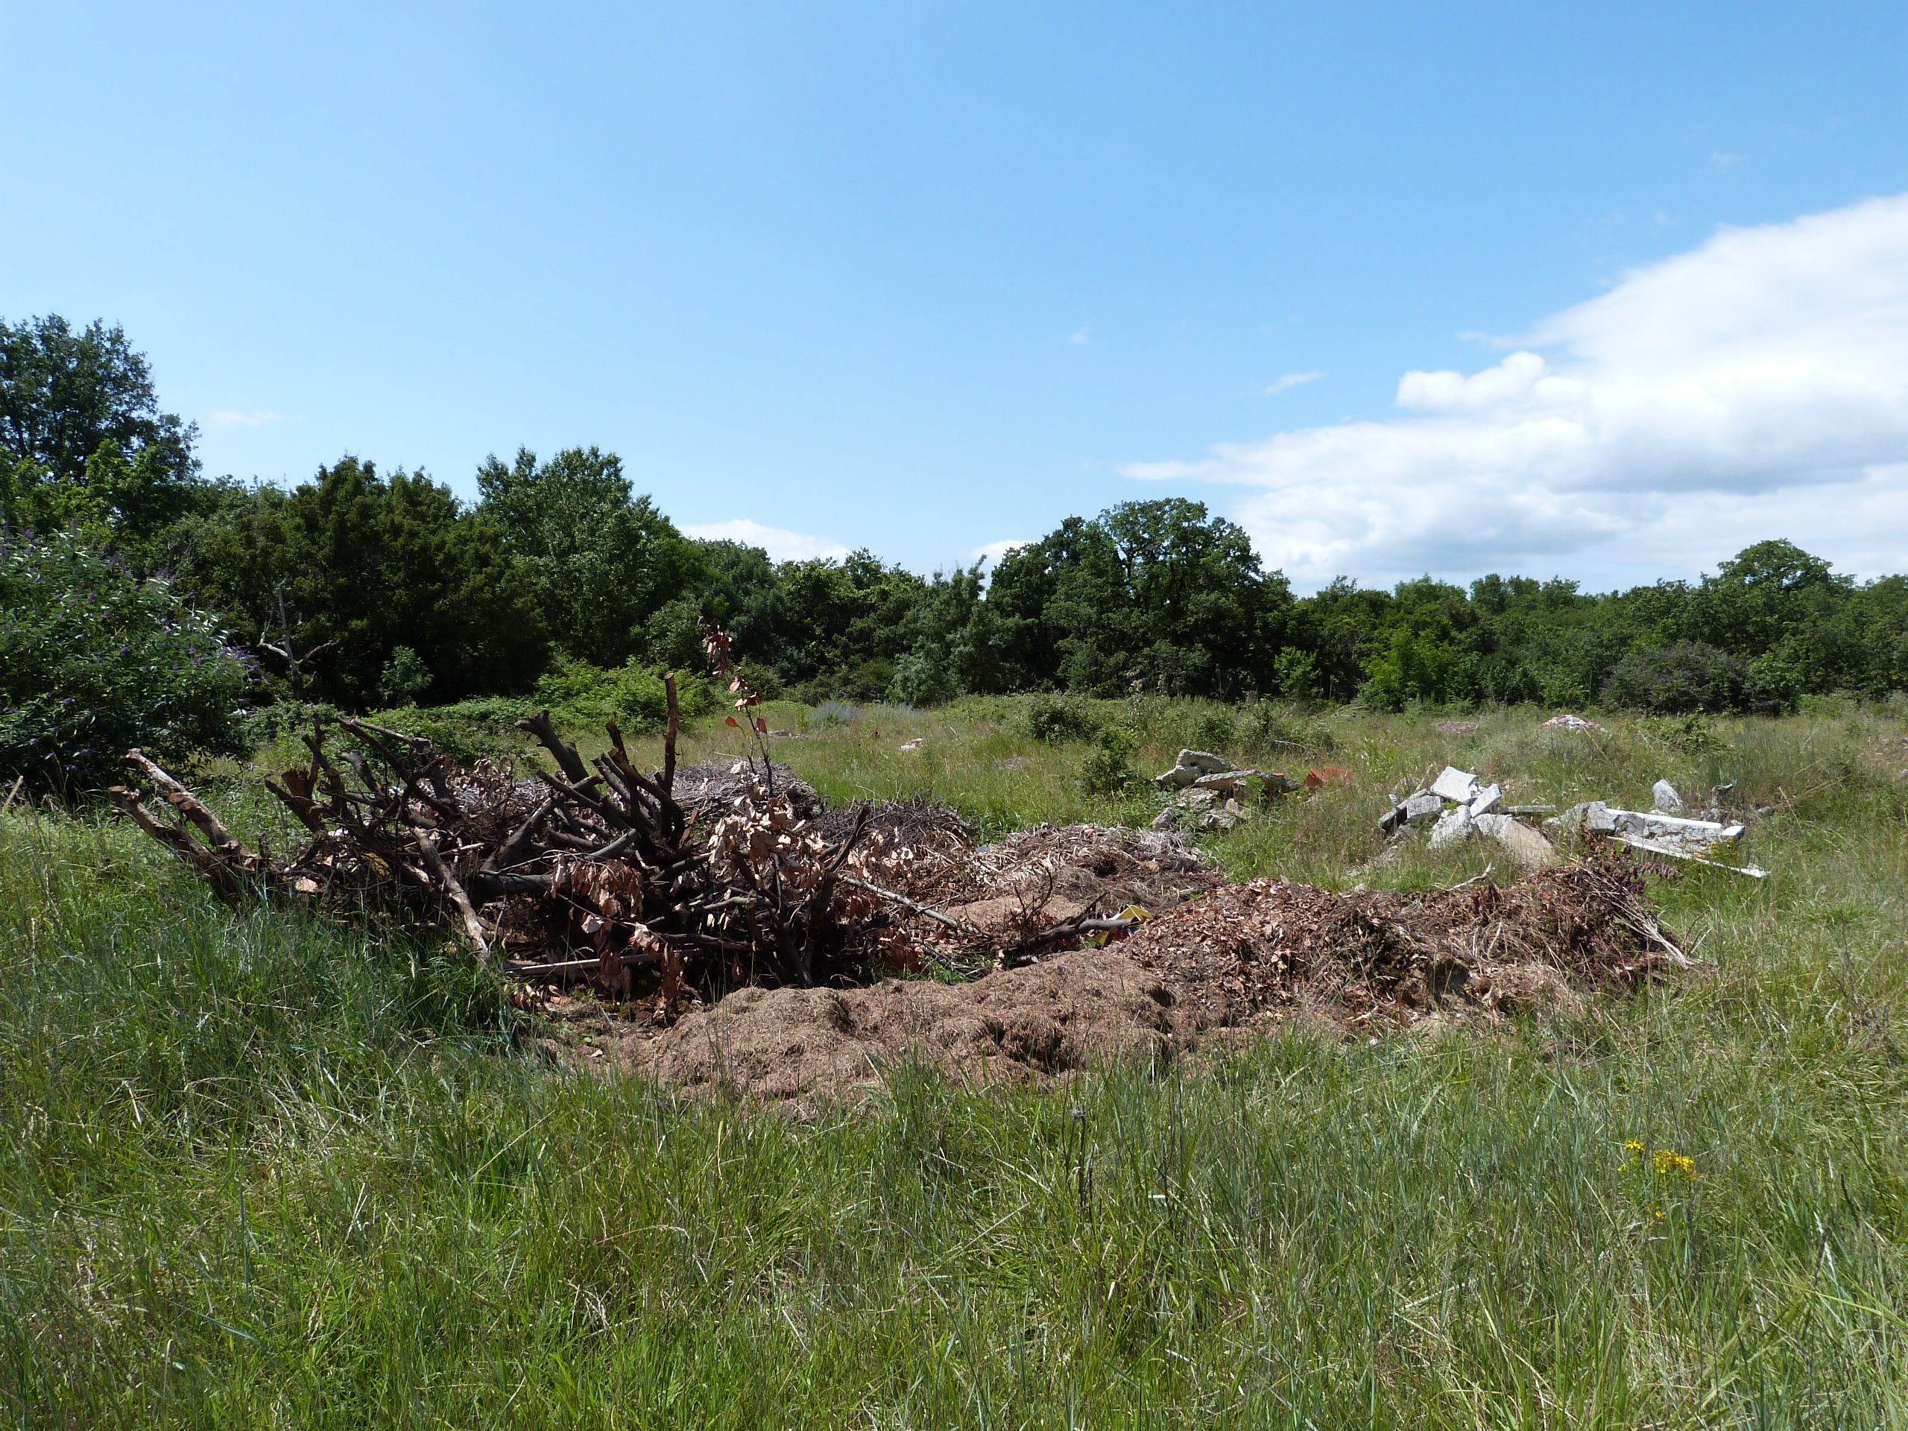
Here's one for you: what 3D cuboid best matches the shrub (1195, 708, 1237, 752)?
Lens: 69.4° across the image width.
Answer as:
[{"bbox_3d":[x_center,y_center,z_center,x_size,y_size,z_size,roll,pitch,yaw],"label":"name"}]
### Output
[{"bbox_3d":[3.610,0.220,19.000,0.640,0.660,0.600,0,1,0],"label":"shrub"}]

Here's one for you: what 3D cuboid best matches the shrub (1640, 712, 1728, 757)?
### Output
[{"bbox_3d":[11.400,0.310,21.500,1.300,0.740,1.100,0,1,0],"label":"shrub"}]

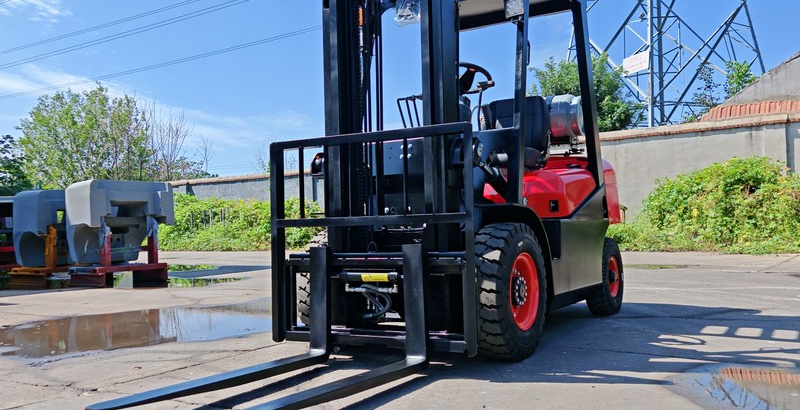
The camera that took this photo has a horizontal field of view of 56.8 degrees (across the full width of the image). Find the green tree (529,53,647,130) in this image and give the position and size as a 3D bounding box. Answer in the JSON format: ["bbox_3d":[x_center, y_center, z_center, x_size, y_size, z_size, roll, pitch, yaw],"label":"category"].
[{"bbox_3d":[4.992,-1.603,20.044,3.083,5.029,3.083,-2,-1,0],"label":"green tree"}]

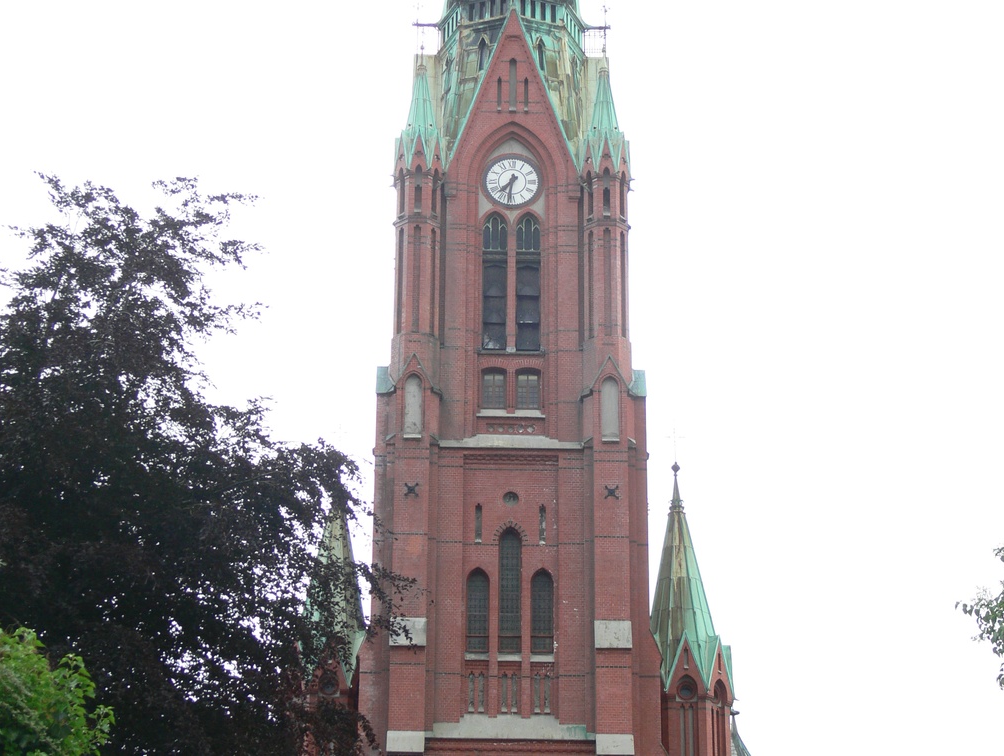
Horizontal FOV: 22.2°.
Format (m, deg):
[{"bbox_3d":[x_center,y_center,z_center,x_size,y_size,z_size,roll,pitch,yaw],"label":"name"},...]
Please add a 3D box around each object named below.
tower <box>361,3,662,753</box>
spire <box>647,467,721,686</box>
[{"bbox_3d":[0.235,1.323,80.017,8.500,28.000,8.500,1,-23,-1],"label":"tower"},{"bbox_3d":[5.442,6.091,78.639,2.900,7.700,2.900,1,-23,-1],"label":"spire"}]

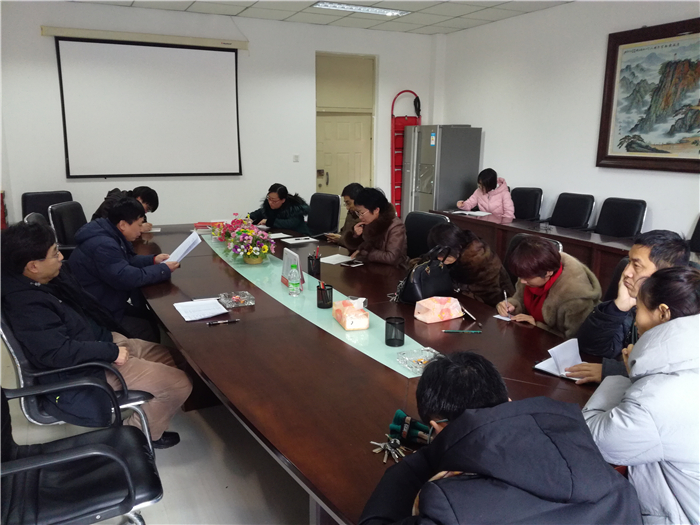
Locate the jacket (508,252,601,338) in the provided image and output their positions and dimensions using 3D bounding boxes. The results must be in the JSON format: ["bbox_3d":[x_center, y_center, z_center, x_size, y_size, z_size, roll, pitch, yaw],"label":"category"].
[{"bbox_3d":[1.036,0.272,2.801,0.530,0.650,0.560,12,18,42],"label":"jacket"}]

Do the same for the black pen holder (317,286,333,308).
[{"bbox_3d":[-0.129,0.180,2.837,0.080,0.104,0.080,0,13,0],"label":"black pen holder"}]

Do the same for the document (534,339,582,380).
[{"bbox_3d":[0.847,0.358,2.108,0.200,0.100,0.210,-12,18,-43],"label":"document"}]

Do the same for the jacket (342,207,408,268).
[{"bbox_3d":[0.196,-0.119,4.026,0.520,0.600,0.500,-6,15,-26],"label":"jacket"}]

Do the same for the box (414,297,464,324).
[{"bbox_3d":[0.444,0.227,2.705,0.224,0.080,0.108,-7,15,-30],"label":"box"}]

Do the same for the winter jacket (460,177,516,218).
[{"bbox_3d":[1.738,-0.667,6.656,0.570,0.730,0.500,12,18,42],"label":"winter jacket"}]

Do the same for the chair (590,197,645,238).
[{"bbox_3d":[2.417,-0.097,5.296,0.620,1.000,0.570,-8,16,-33],"label":"chair"}]

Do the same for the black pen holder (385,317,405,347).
[{"bbox_3d":[0.186,0.287,2.241,0.078,0.099,0.078,0,13,0],"label":"black pen holder"}]

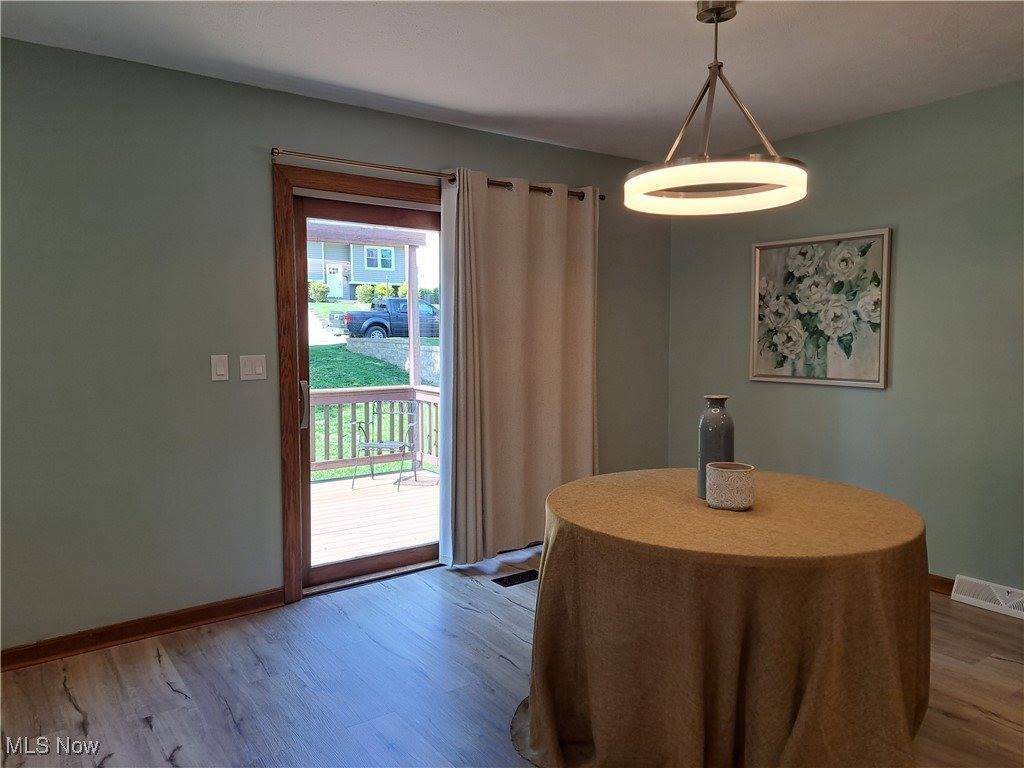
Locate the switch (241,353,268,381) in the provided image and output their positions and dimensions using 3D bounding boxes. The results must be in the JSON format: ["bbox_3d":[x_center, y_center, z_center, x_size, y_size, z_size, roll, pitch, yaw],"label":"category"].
[{"bbox_3d":[-1.199,-0.075,3.291,0.115,0.116,0.010,-3,5,-36],"label":"switch"}]

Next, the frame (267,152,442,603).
[{"bbox_3d":[-0.314,-0.022,3.985,2.000,2.096,0.120,-3,5,-36],"label":"frame"}]

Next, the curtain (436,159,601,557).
[{"bbox_3d":[0.099,-0.100,4.118,1.095,2.145,0.140,-3,5,-36],"label":"curtain"}]

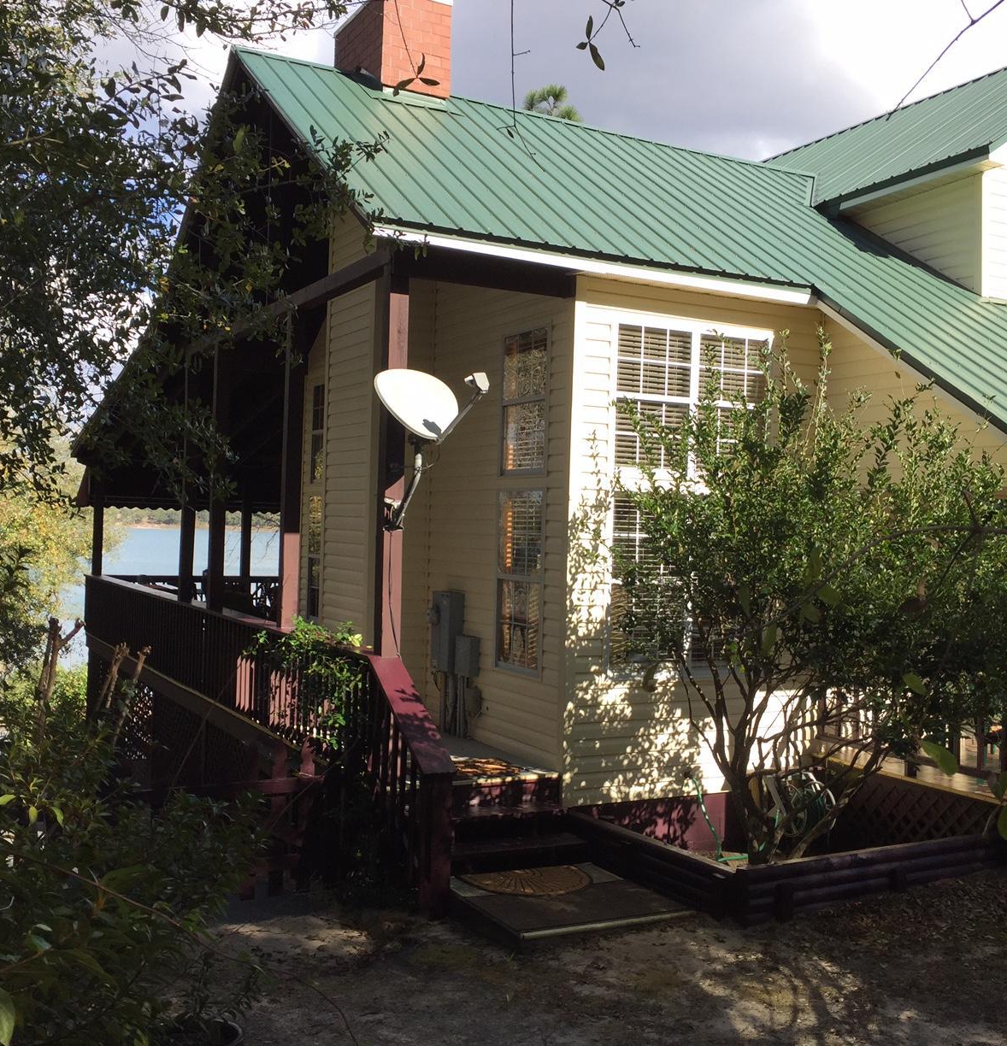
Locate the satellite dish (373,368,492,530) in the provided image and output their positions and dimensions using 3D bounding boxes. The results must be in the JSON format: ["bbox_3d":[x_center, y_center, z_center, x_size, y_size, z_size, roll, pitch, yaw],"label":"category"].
[{"bbox_3d":[-0.410,-0.450,6.905,0.580,0.980,1.000,2,0,-36],"label":"satellite dish"}]

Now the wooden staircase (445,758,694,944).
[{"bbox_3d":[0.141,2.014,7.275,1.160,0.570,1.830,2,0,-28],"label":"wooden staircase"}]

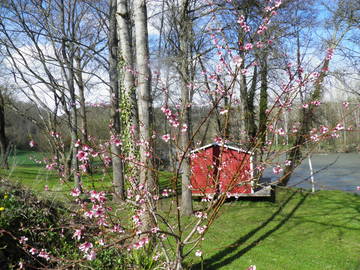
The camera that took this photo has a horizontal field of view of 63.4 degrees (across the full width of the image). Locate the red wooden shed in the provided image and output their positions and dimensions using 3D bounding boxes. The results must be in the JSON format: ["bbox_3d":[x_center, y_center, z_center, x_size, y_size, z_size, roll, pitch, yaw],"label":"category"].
[{"bbox_3d":[1.902,1.417,13.207,2.900,2.150,2.500,-1,-1,15],"label":"red wooden shed"}]

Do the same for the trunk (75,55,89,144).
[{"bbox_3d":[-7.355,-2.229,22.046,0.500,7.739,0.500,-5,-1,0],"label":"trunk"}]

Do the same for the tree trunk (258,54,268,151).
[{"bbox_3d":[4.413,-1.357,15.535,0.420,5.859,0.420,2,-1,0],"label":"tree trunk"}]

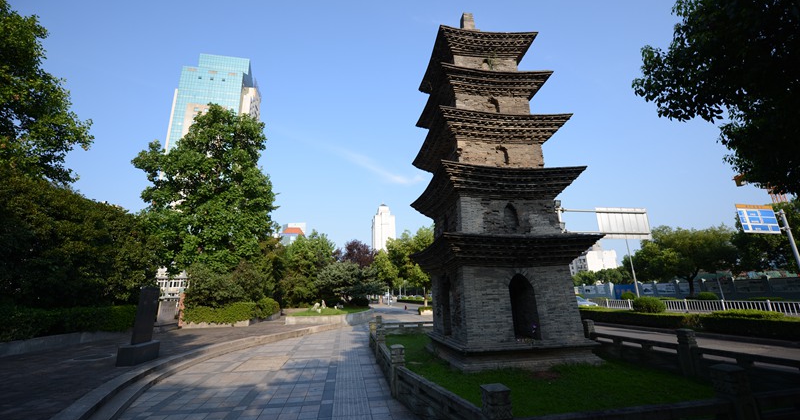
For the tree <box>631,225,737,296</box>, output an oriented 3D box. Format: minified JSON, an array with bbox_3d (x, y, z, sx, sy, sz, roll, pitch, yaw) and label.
[{"bbox_3d":[32.216,6.036,34.908,9.800,8.600,9.400,-14,-20,39],"label":"tree"}]

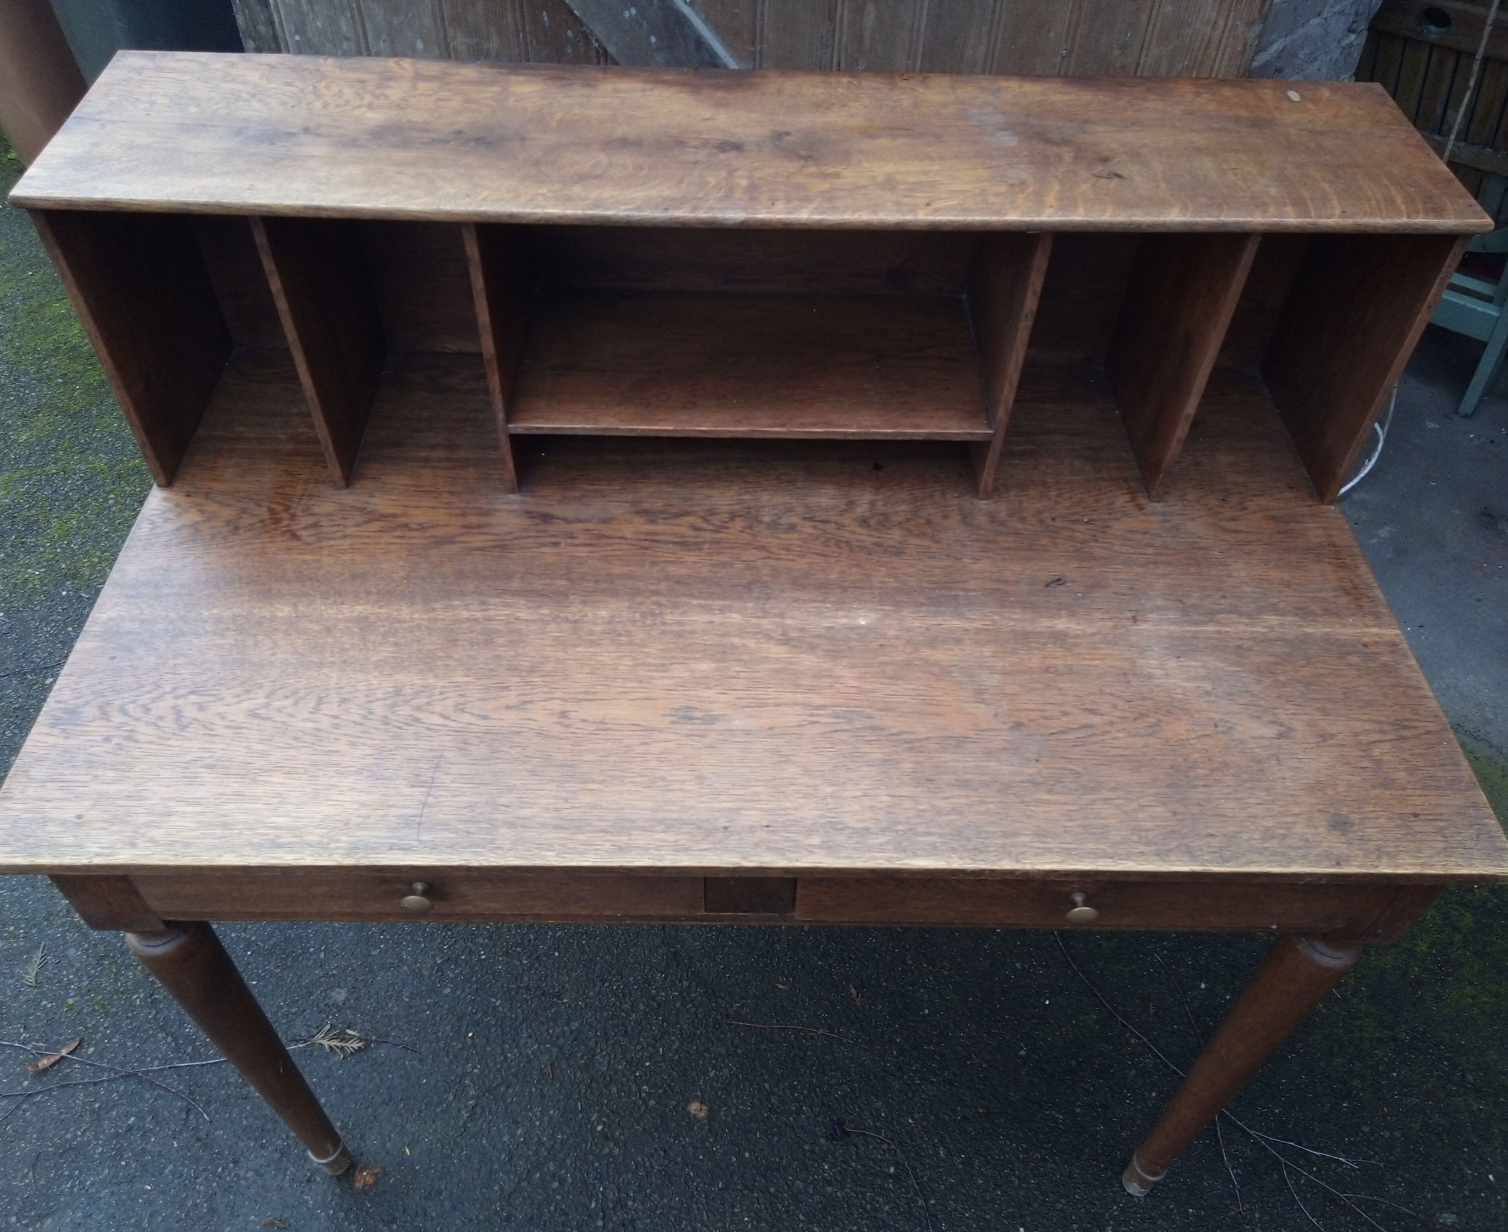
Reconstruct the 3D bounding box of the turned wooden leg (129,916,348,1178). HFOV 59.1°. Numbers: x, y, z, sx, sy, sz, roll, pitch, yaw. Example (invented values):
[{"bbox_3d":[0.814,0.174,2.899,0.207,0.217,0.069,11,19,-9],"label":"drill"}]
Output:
[{"bbox_3d":[-0.456,0.410,1.238,0.058,0.646,0.058,1,49,-1],"label":"turned wooden leg"}]

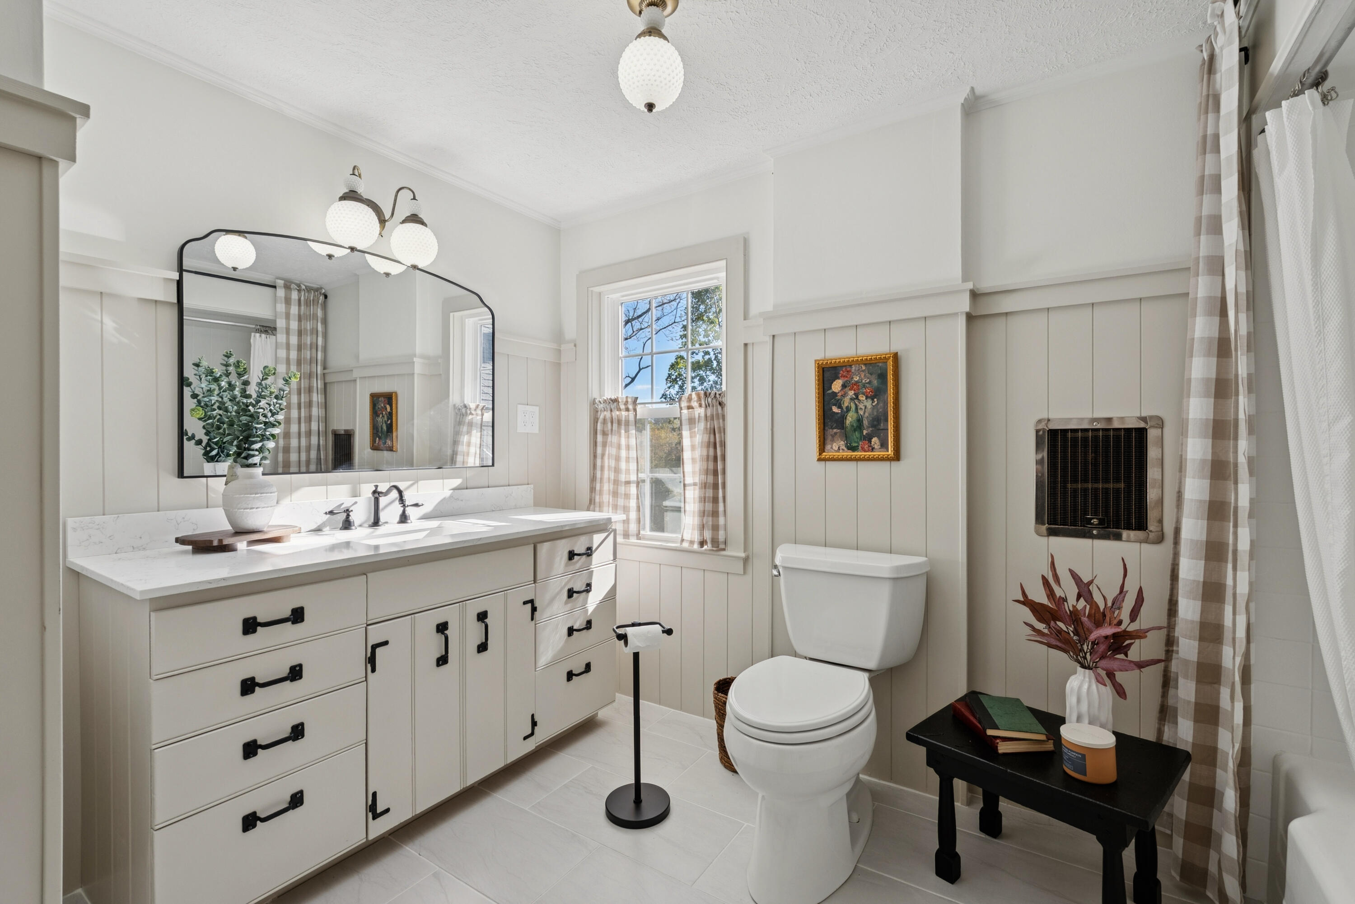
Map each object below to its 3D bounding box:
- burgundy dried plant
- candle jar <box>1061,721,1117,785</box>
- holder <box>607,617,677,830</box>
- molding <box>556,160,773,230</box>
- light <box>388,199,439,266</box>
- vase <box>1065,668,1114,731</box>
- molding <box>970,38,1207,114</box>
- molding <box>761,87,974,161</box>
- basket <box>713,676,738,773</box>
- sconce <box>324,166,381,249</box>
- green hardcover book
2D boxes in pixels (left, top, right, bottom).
[{"bbox_3d":[1.041,0.445,1.520,0.330,0.360,0.300,0,0,32],"label":"burgundy dried plant"},{"bbox_3d":[0.950,0.695,1.391,0.103,0.089,0.103,0,0,0],"label":"candle jar"},{"bbox_3d":[-0.120,0.813,1.843,0.197,0.580,0.215,0,0,-19],"label":"holder"},{"bbox_3d":[-0.089,-1.091,2.588,1.154,0.030,0.030,0,0,32],"label":"molding"},{"bbox_3d":[-0.934,-0.779,2.142,0.154,0.248,0.154,0,0,32],"label":"light"},{"bbox_3d":[1.047,0.645,1.530,0.099,0.187,0.099,0,0,32],"label":"vase"},{"bbox_3d":[1.172,-1.090,1.758,0.599,0.030,0.030,0,0,32],"label":"molding"},{"bbox_3d":[0.611,-1.090,2.027,0.688,0.030,0.030,0,0,32],"label":"molding"},{"bbox_3d":[0.226,0.964,2.126,0.200,0.275,0.200,0,0,32],"label":"basket"},{"bbox_3d":[-1.065,-0.796,1.970,0.165,0.263,0.155,0,0,32],"label":"sconce"},{"bbox_3d":[0.866,0.701,1.595,0.138,0.019,0.217,0,0,14],"label":"green hardcover book"}]

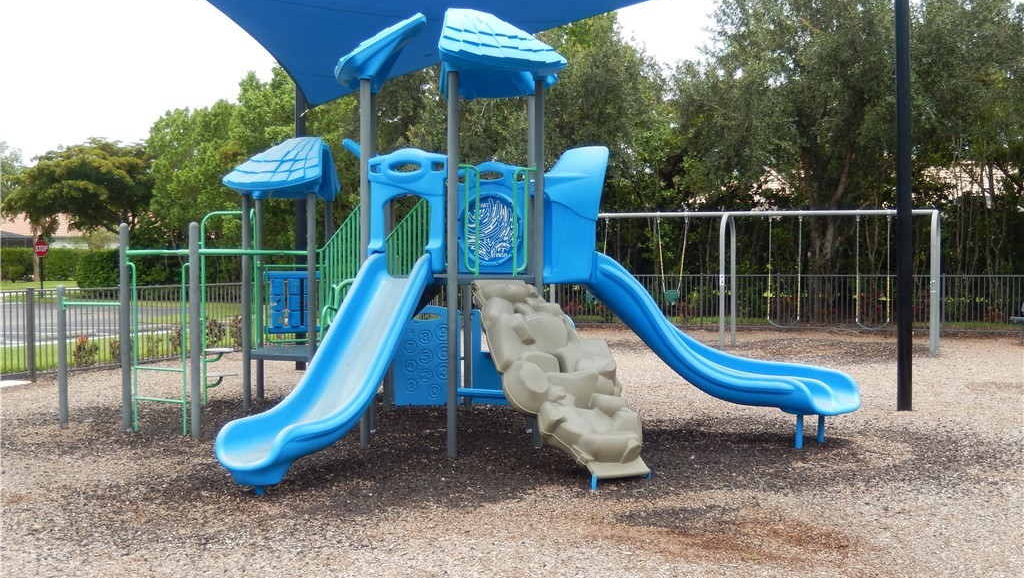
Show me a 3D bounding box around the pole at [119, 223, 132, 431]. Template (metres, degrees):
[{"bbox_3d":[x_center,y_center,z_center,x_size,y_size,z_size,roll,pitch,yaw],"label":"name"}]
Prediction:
[{"bbox_3d":[-3.756,0.379,11.798,0.095,2.031,0.095,0,2,0],"label":"pole"}]

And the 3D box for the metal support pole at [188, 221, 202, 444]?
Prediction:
[{"bbox_3d":[-2.969,0.393,11.351,0.095,2.029,0.095,0,2,0],"label":"metal support pole"}]

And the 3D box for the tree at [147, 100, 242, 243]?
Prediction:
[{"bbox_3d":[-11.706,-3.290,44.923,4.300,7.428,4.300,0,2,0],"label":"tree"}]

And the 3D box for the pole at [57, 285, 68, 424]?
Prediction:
[{"bbox_3d":[-4.476,0.676,12.078,0.095,1.422,0.095,0,2,0],"label":"pole"}]

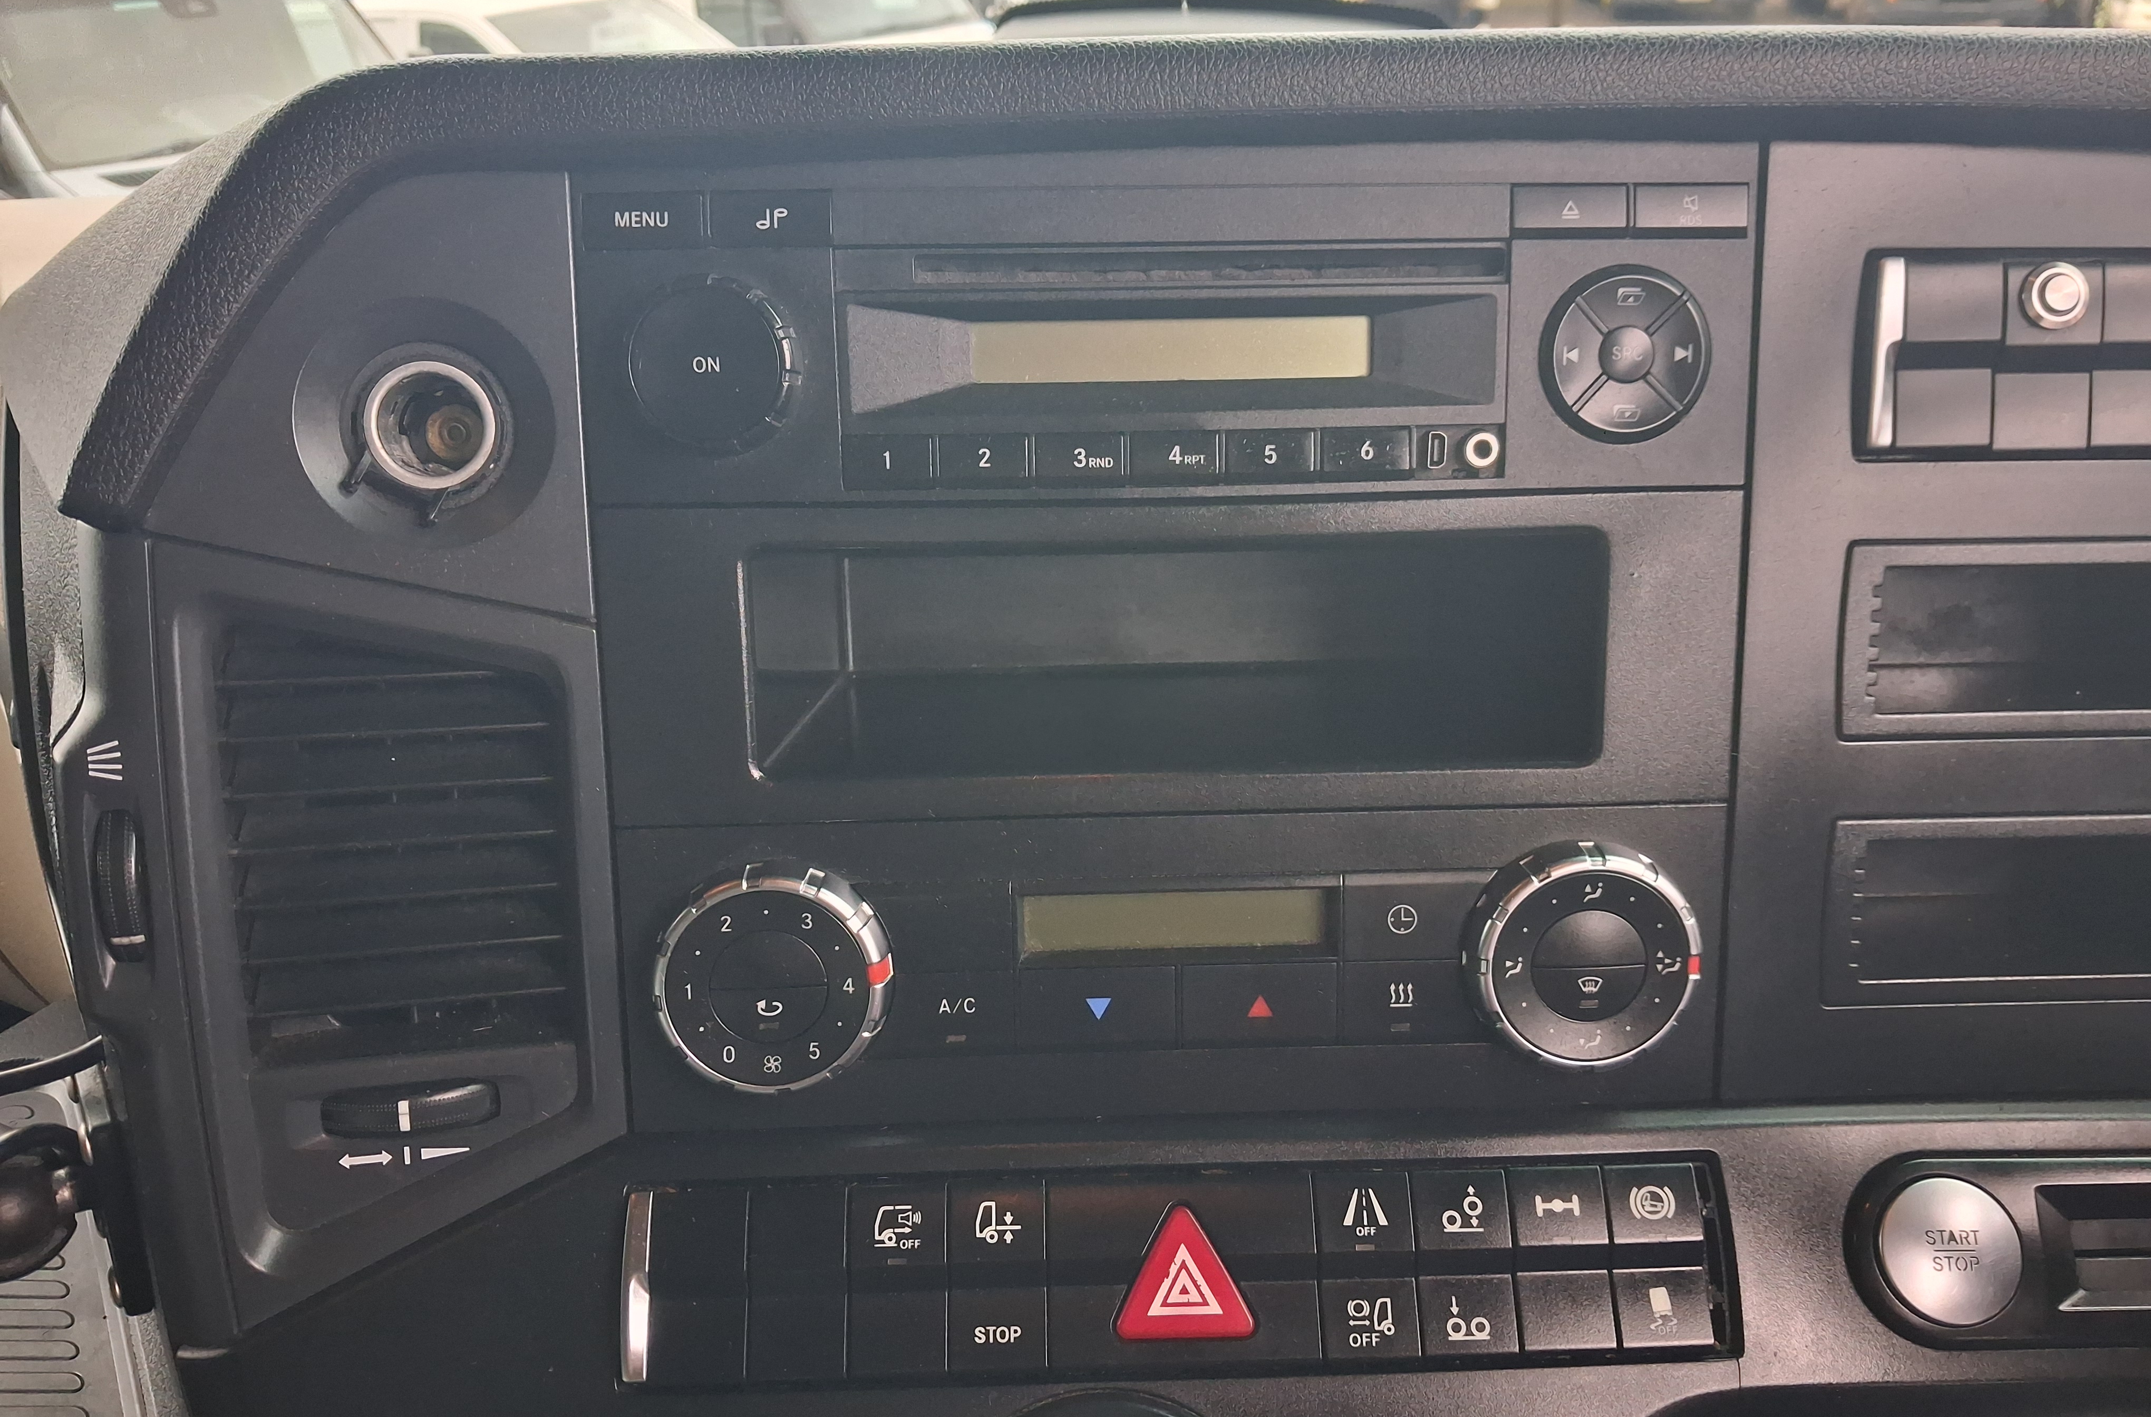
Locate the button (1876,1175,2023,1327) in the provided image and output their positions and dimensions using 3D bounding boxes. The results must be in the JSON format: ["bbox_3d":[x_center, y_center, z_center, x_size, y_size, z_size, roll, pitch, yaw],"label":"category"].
[{"bbox_3d":[0.194,0.122,0.378,0.033,0.033,0.010,-1,-16,-2],"label":"button"}]

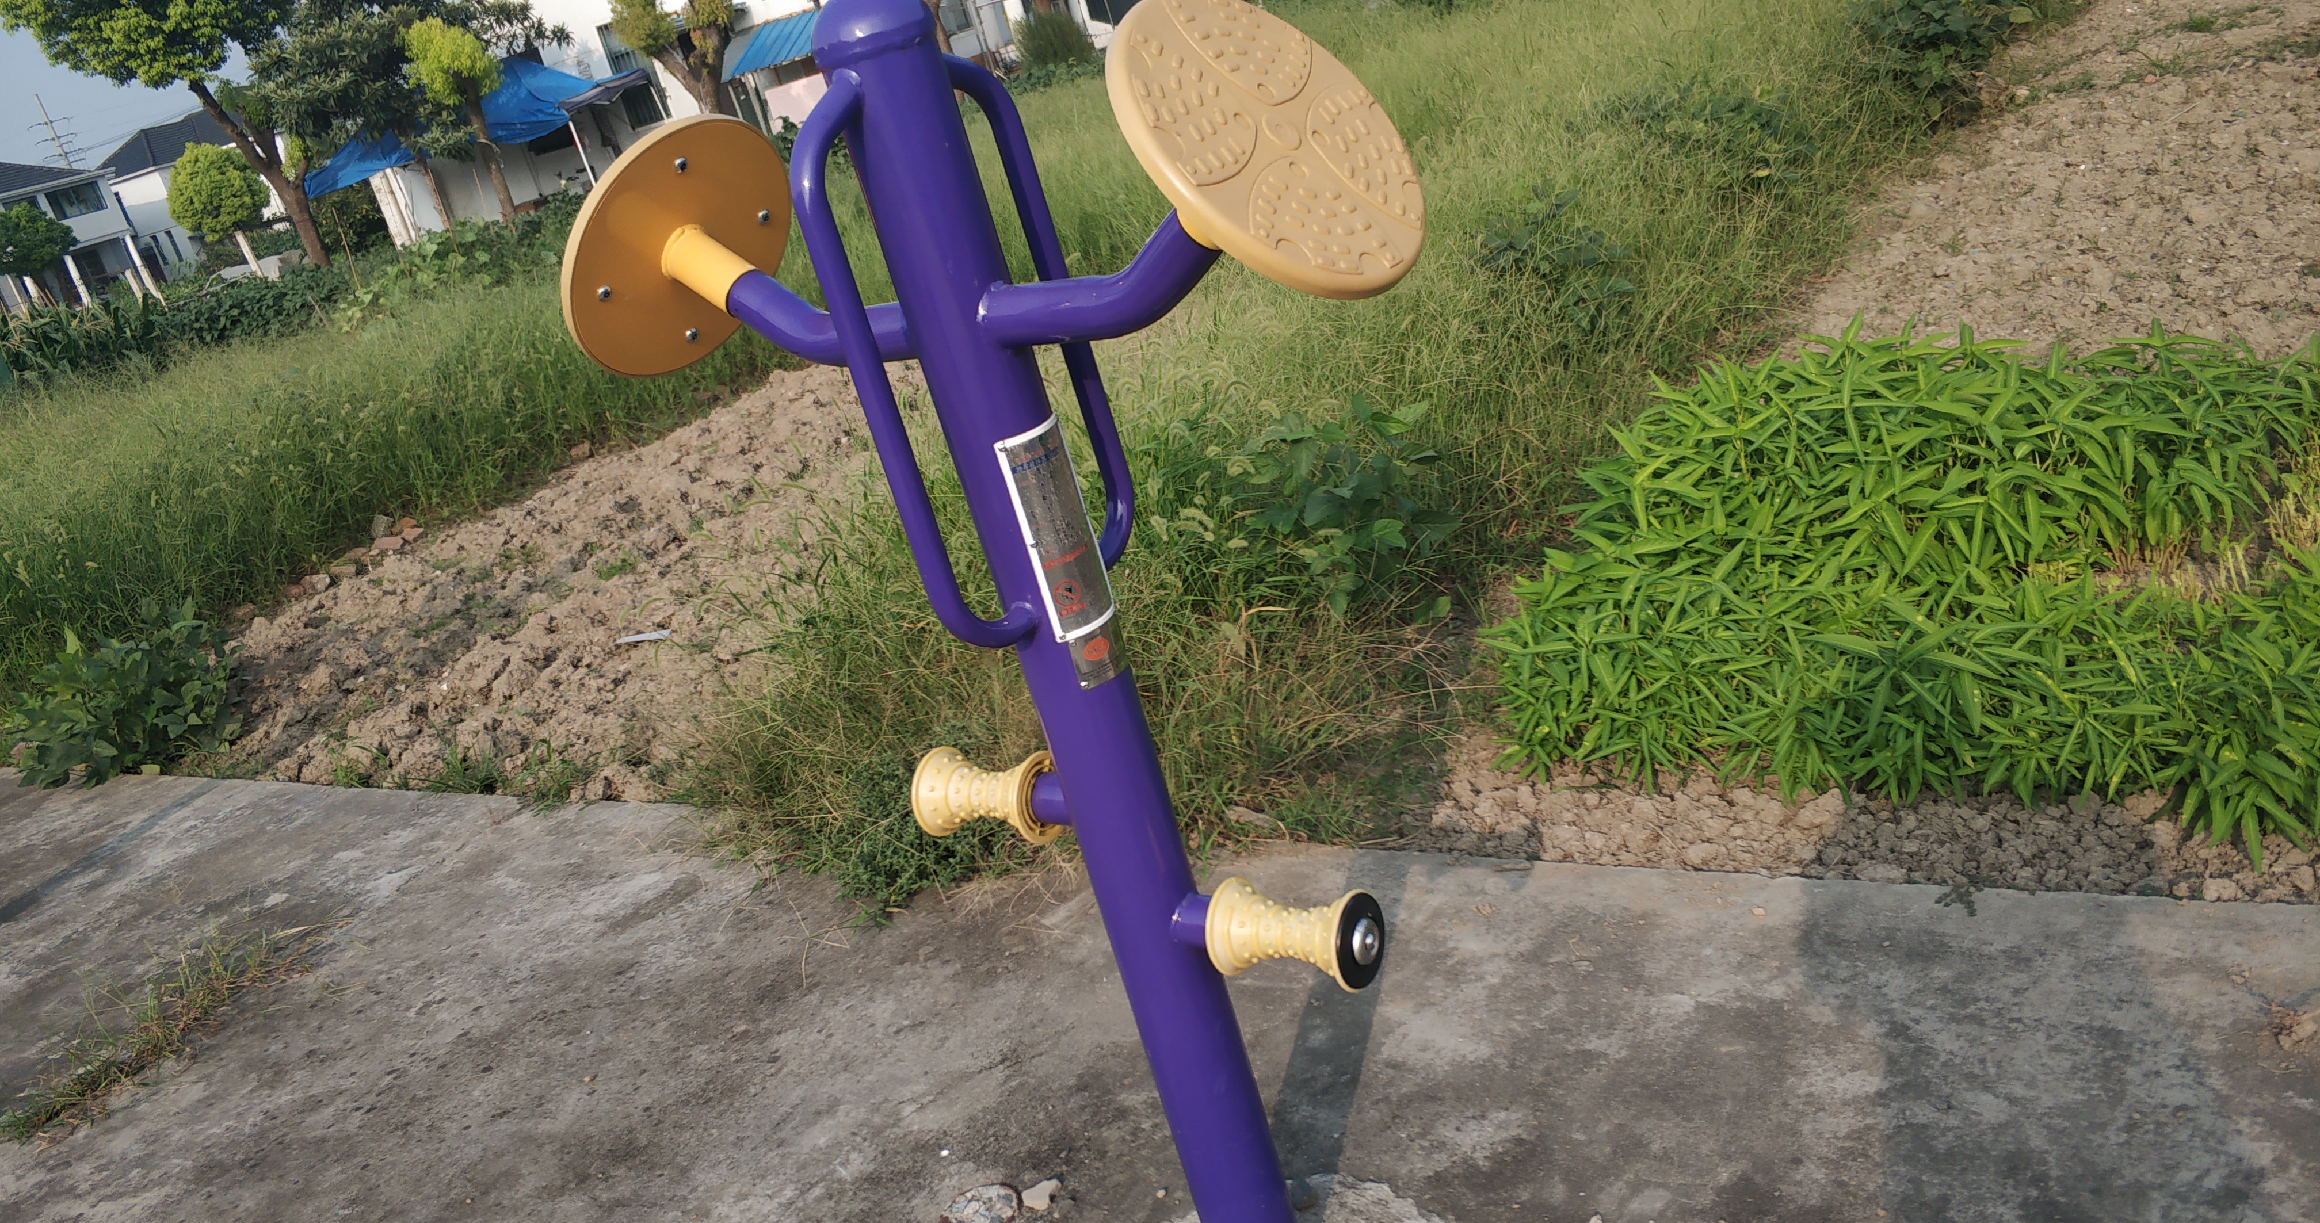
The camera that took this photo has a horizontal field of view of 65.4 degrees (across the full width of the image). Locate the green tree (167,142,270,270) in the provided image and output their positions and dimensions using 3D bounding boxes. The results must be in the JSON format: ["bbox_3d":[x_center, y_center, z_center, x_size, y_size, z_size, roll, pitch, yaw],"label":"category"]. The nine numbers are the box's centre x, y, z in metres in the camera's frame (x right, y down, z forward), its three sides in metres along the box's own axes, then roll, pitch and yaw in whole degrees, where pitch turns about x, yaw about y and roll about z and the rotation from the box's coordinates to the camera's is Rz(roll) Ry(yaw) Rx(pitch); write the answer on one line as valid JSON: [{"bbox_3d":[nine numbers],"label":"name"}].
[{"bbox_3d":[-17.133,-7.377,33.580,1.850,2.700,1.850,-24,20,-21],"label":"green tree"}]

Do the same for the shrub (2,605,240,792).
[{"bbox_3d":[-3.567,0.261,6.122,0.720,0.480,0.650,-27,22,-28],"label":"shrub"}]

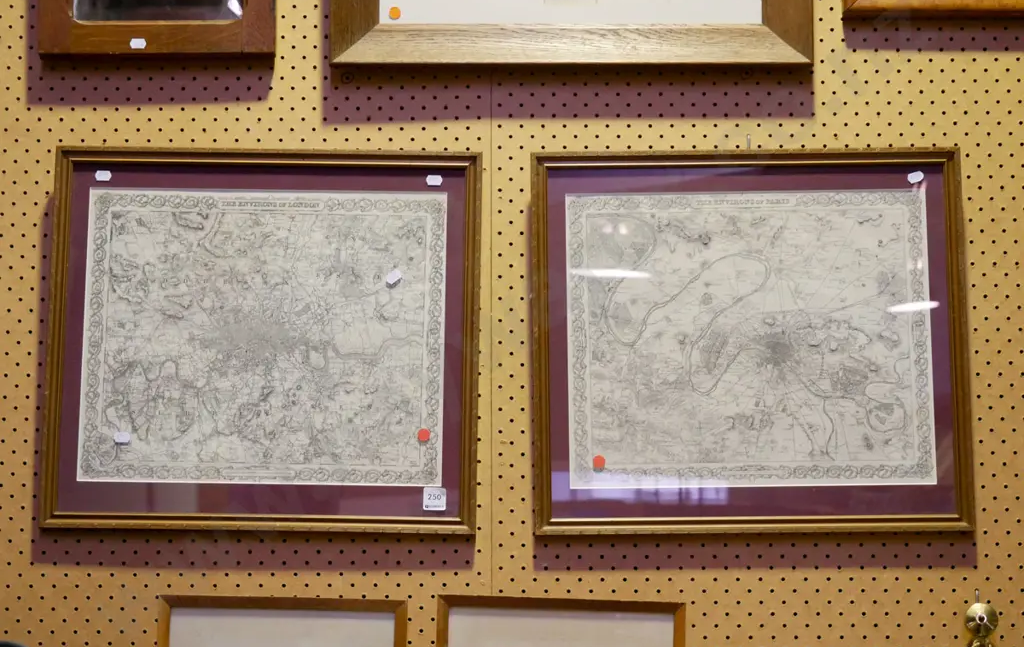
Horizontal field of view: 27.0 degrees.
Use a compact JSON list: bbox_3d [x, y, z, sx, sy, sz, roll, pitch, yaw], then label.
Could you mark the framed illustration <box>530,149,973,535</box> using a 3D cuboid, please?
[{"bbox_3d":[0.266,0.019,2.393,0.484,0.431,0.025,-1,-8,1],"label":"framed illustration"}]

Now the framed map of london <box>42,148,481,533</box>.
[{"bbox_3d":[-0.278,0.018,2.396,0.482,0.430,0.025,1,-8,0],"label":"framed map of london"}]

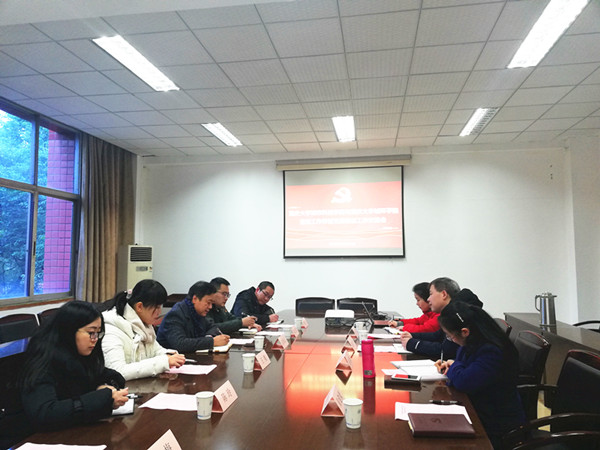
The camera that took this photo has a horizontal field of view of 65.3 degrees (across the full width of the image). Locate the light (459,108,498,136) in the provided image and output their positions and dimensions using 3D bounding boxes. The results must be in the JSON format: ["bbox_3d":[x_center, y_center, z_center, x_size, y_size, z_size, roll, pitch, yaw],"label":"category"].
[{"bbox_3d":[2.415,-1.405,6.295,0.300,0.080,1.200,-1,-5,9],"label":"light"}]

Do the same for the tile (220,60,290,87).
[{"bbox_3d":[-0.437,-1.515,4.647,0.600,0.020,0.612,-1,-4,9],"label":"tile"}]

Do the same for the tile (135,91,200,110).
[{"bbox_3d":[-1.524,-1.451,5.448,0.600,0.020,0.612,-1,-4,9],"label":"tile"}]

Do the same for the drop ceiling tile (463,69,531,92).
[{"bbox_3d":[2.031,-1.502,4.840,0.600,0.020,0.600,-1,-5,9],"label":"drop ceiling tile"}]

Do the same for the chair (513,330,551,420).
[{"bbox_3d":[1.036,1.117,2.654,0.600,0.970,0.560,-1,-4,9],"label":"chair"}]

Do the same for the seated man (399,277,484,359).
[{"bbox_3d":[1.031,0.984,3.273,0.750,1.240,0.550,-1,-4,9],"label":"seated man"}]

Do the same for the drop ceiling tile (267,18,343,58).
[{"bbox_3d":[0.058,-1.569,3.939,0.600,0.020,0.612,-1,-4,9],"label":"drop ceiling tile"}]

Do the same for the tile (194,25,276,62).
[{"bbox_3d":[-0.534,-1.559,4.032,0.600,0.020,0.612,-1,-4,9],"label":"tile"}]

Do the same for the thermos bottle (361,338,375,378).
[{"bbox_3d":[0.366,0.723,2.528,0.068,0.195,0.068,-1,-5,9],"label":"thermos bottle"}]

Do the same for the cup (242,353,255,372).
[{"bbox_3d":[-0.284,0.760,2.580,0.073,0.092,0.073,0,-4,0],"label":"cup"}]

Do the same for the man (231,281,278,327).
[{"bbox_3d":[-0.544,1.218,5.106,0.680,1.160,0.520,-3,-5,33],"label":"man"}]

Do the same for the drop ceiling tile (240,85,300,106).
[{"bbox_3d":[-0.339,-1.471,5.261,0.600,0.020,0.612,-1,-4,9],"label":"drop ceiling tile"}]

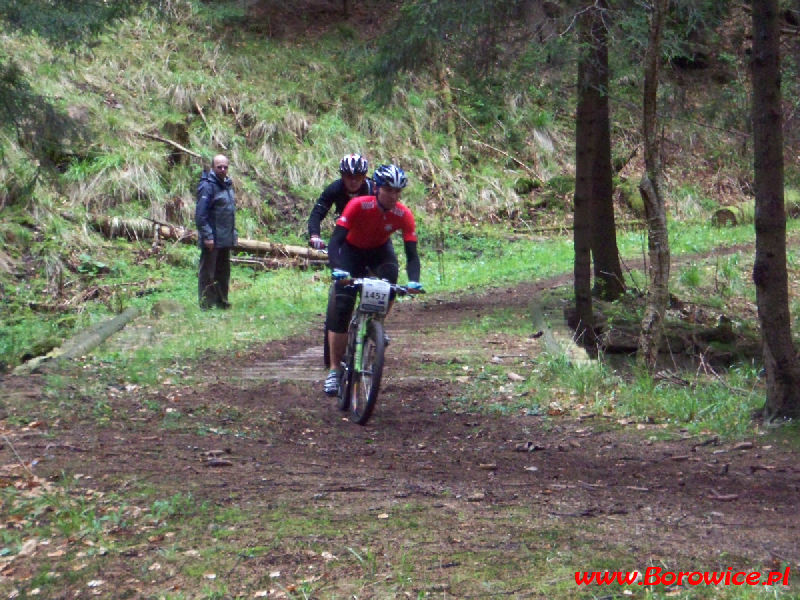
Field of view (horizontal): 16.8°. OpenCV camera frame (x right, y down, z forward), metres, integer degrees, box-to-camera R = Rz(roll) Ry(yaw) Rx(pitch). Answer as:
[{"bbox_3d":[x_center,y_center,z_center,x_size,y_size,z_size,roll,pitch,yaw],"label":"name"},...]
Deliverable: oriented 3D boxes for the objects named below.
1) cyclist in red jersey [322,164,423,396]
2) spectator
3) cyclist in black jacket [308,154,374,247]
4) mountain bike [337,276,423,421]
[{"bbox_3d":[-0.185,-0.130,18.250,0.660,1.560,0.920,-1,3,-10],"label":"cyclist in red jersey"},{"bbox_3d":[-2.100,-0.780,30.800,0.340,1.750,0.530,3,4,40],"label":"spectator"},{"bbox_3d":[-0.390,-0.345,21.300,0.660,1.600,0.880,0,3,-3],"label":"cyclist in black jacket"},{"bbox_3d":[-0.225,0.300,18.200,0.620,1.000,1.730,6,2,-9],"label":"mountain bike"}]

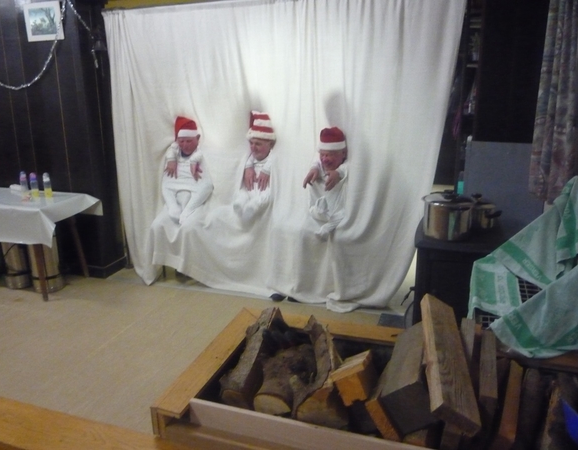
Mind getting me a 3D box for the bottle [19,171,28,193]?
[{"bbox_3d":[-2.228,-0.349,4.378,0.058,0.198,0.058,-8,16,-26],"label":"bottle"}]

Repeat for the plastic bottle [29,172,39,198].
[{"bbox_3d":[-2.098,-0.330,4.293,0.058,0.200,0.058,-8,16,-25],"label":"plastic bottle"}]

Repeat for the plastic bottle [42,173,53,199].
[{"bbox_3d":[-1.973,-0.324,4.254,0.058,0.204,0.058,-8,16,-24],"label":"plastic bottle"}]

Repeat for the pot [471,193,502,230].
[{"bbox_3d":[1.065,-0.078,2.924,0.205,0.168,0.270,-9,16,-28],"label":"pot"}]

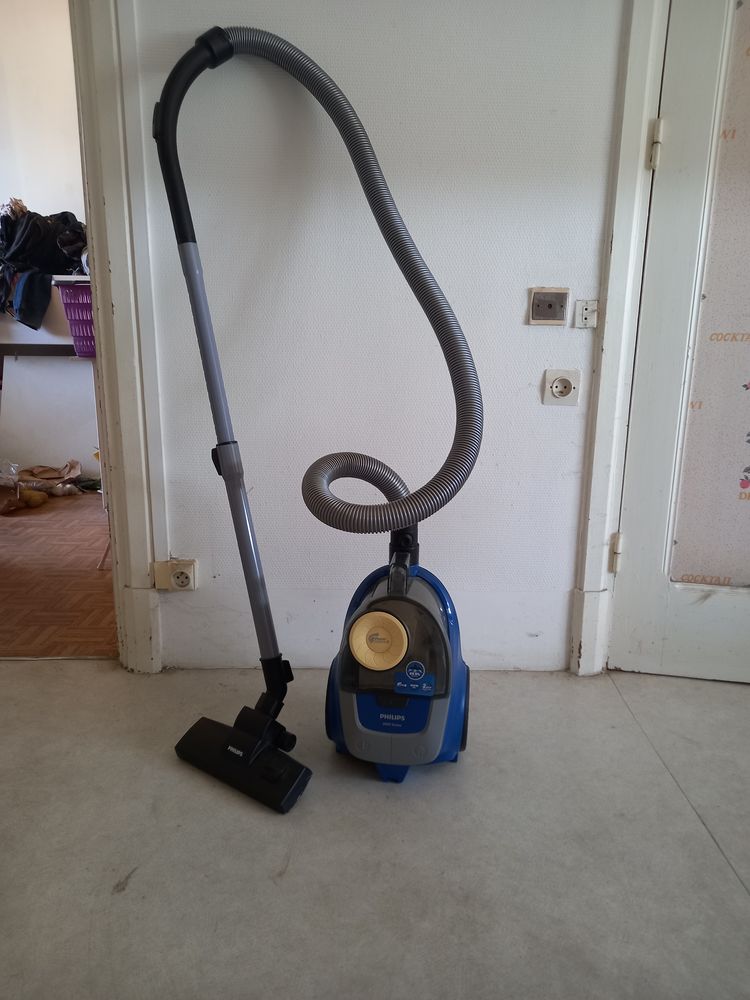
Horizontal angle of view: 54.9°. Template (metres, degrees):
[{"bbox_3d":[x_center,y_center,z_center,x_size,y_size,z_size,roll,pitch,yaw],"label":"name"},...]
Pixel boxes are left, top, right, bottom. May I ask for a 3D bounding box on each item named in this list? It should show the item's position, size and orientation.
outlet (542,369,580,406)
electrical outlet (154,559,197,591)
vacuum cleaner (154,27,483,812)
[{"bbox_3d":[0.398,-0.240,1.544,0.075,0.076,0.016,0,14,0],"label":"outlet"},{"bbox_3d":[-0.449,0.169,1.636,0.087,0.064,0.036,0,14,0],"label":"electrical outlet"},{"bbox_3d":[-0.108,-0.164,1.261,0.592,1.310,0.433,1,14,2],"label":"vacuum cleaner"}]

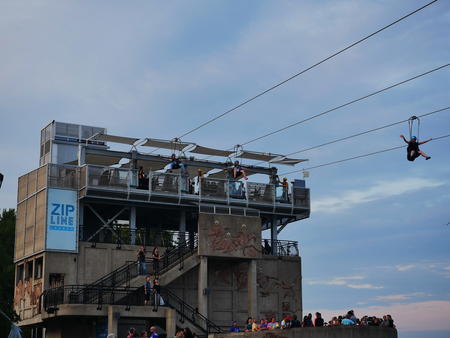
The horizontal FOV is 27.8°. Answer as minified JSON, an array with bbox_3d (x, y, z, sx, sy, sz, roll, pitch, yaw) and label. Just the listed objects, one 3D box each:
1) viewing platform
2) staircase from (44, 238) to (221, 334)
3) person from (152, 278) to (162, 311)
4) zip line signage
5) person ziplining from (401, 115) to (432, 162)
[{"bbox_3d":[-4.072,2.188,64.095,19.014,2.172,7.638,7,-15,-29],"label":"viewing platform"},{"bbox_3d":[-5.543,7.140,56.228,9.955,6.607,5.068,7,-15,-29],"label":"staircase"},{"bbox_3d":[-4.050,7.459,54.620,0.500,1.660,0.350,4,-14,-20],"label":"person"},{"bbox_3d":[-10.234,3.271,57.386,2.000,3.982,0.127,7,-15,-29],"label":"zip line signage"},{"bbox_3d":[7.867,-1.264,37.500,1.200,1.800,0.850,5,-14,-23],"label":"person ziplining"}]

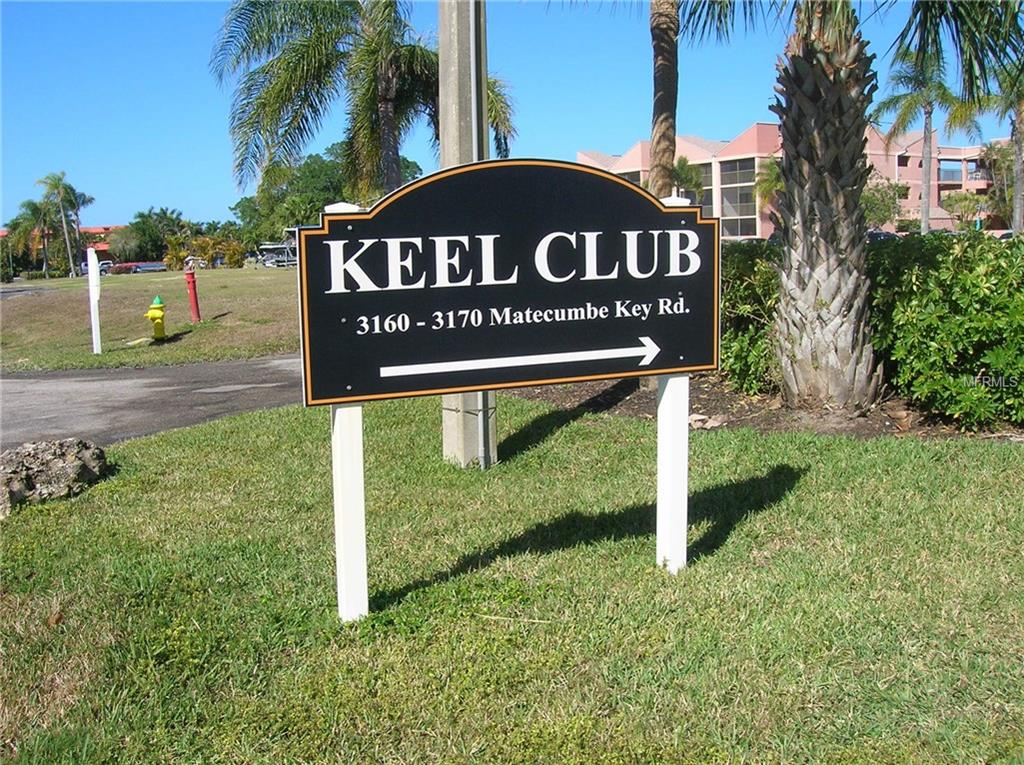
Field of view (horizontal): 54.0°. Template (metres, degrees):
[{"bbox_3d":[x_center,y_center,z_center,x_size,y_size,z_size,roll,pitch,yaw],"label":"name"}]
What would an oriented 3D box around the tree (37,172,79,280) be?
[{"bbox_3d":[-38.916,-13.528,86.000,3.800,9.000,3.800,-1,8,0],"label":"tree"}]

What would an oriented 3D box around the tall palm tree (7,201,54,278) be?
[{"bbox_3d":[-53.392,-15.992,111.493,5.352,8.735,5.200,-6,8,-25],"label":"tall palm tree"}]

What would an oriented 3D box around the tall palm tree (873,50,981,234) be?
[{"bbox_3d":[21.163,-11.418,51.342,5.591,10.865,5.400,1,8,22],"label":"tall palm tree"}]

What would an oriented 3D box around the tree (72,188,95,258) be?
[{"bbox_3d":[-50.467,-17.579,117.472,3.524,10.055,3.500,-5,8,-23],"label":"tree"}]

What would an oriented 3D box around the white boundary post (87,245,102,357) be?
[{"bbox_3d":[-6.062,-1.192,14.600,0.140,1.580,0.130,-3,8,-17],"label":"white boundary post"}]

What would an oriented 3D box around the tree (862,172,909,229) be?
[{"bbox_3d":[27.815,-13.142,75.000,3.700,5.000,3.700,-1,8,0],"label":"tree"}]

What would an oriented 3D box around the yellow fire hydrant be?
[{"bbox_3d":[-6.231,-1.133,17.654,0.400,0.783,0.380,-4,8,-17],"label":"yellow fire hydrant"}]

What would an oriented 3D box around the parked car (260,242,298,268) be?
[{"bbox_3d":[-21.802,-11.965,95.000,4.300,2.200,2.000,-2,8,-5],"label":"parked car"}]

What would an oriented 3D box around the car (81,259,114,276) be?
[{"bbox_3d":[-42.919,-11.908,104.000,4.300,1.650,1.850,0,8,9],"label":"car"}]

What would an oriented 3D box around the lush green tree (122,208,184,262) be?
[{"bbox_3d":[-47.675,-18.937,133.570,8.272,8.282,7.600,-5,8,-19],"label":"lush green tree"}]

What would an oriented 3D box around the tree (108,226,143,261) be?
[{"bbox_3d":[-49.270,-16.904,127.708,4.588,5.787,4.600,-5,8,-21],"label":"tree"}]

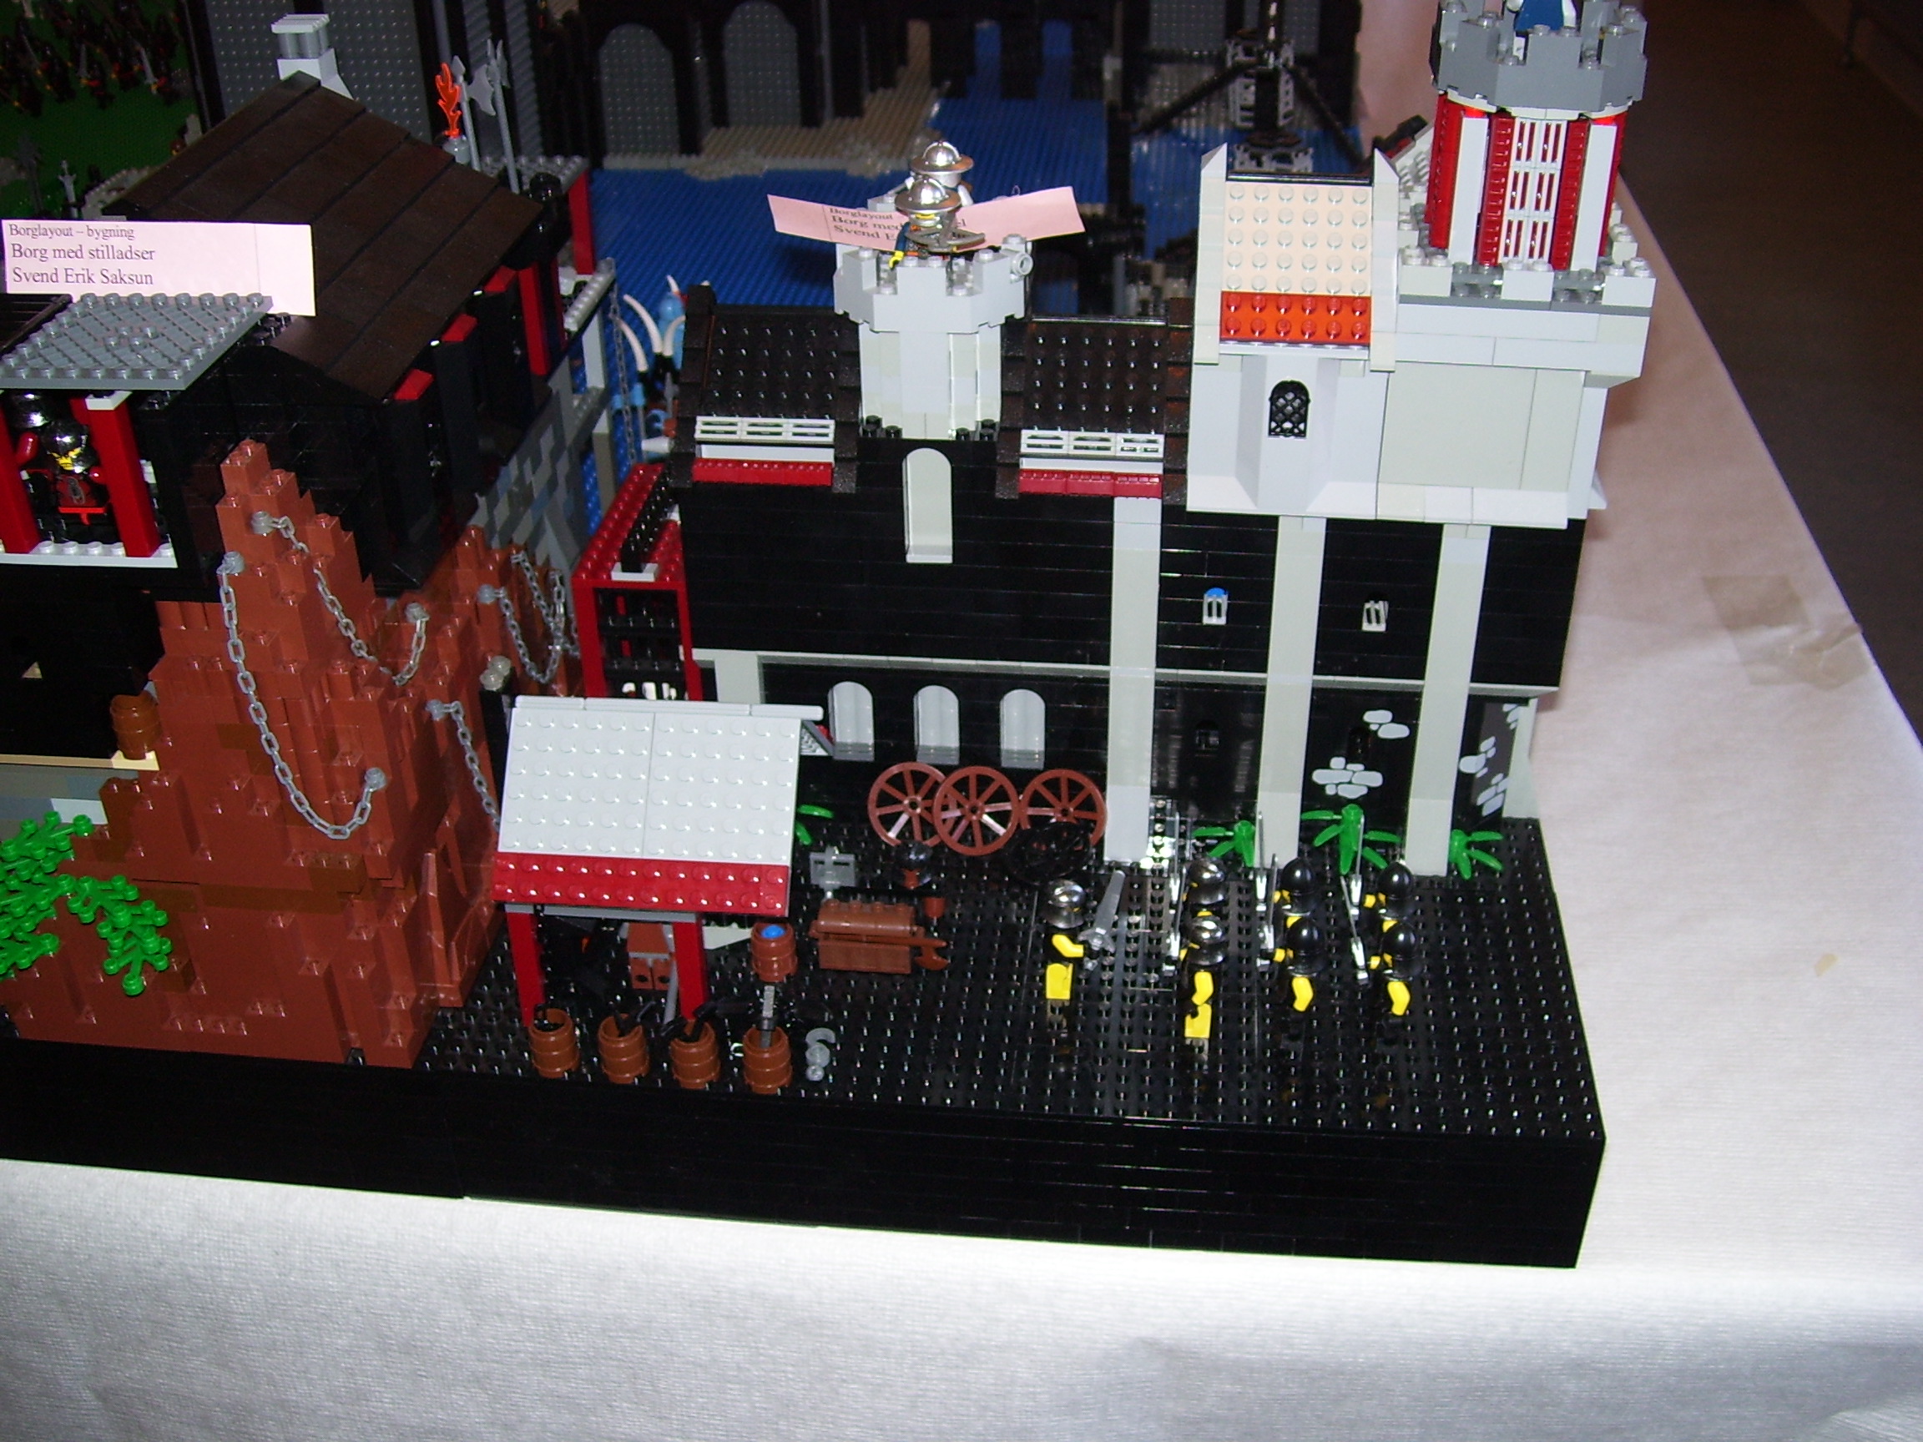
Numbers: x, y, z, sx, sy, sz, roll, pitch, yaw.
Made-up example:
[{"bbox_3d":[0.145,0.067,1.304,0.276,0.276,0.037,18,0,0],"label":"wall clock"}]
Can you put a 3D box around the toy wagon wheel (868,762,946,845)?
[{"bbox_3d":[-0.019,0.032,0.759,0.033,0.033,0.007,0,10,2],"label":"toy wagon wheel"}]

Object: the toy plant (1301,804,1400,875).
[{"bbox_3d":[0.145,0.045,0.745,0.038,0.022,0.022,2,33,6],"label":"toy plant"}]

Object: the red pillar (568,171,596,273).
[{"bbox_3d":[-0.166,-0.218,0.873,0.008,0.048,0.008,2,33,6],"label":"red pillar"}]

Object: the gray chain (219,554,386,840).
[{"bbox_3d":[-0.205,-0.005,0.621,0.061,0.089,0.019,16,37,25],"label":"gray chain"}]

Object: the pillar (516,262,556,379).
[{"bbox_3d":[-0.174,-0.164,0.814,0.008,0.048,0.008,2,33,6],"label":"pillar"}]

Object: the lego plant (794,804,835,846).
[{"bbox_3d":[-0.061,0.040,0.768,0.024,0.014,0.022,2,33,6],"label":"lego plant"}]

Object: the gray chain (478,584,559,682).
[{"bbox_3d":[-0.163,-0.040,0.751,0.012,0.064,0.077,1,33,3],"label":"gray chain"}]

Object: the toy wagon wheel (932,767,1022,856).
[{"bbox_3d":[0.006,0.034,0.756,0.033,0.033,0.007,-1,7,0],"label":"toy wagon wheel"}]

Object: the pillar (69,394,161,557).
[{"bbox_3d":[-0.236,-0.069,0.566,0.008,0.048,0.008,2,33,6],"label":"pillar"}]

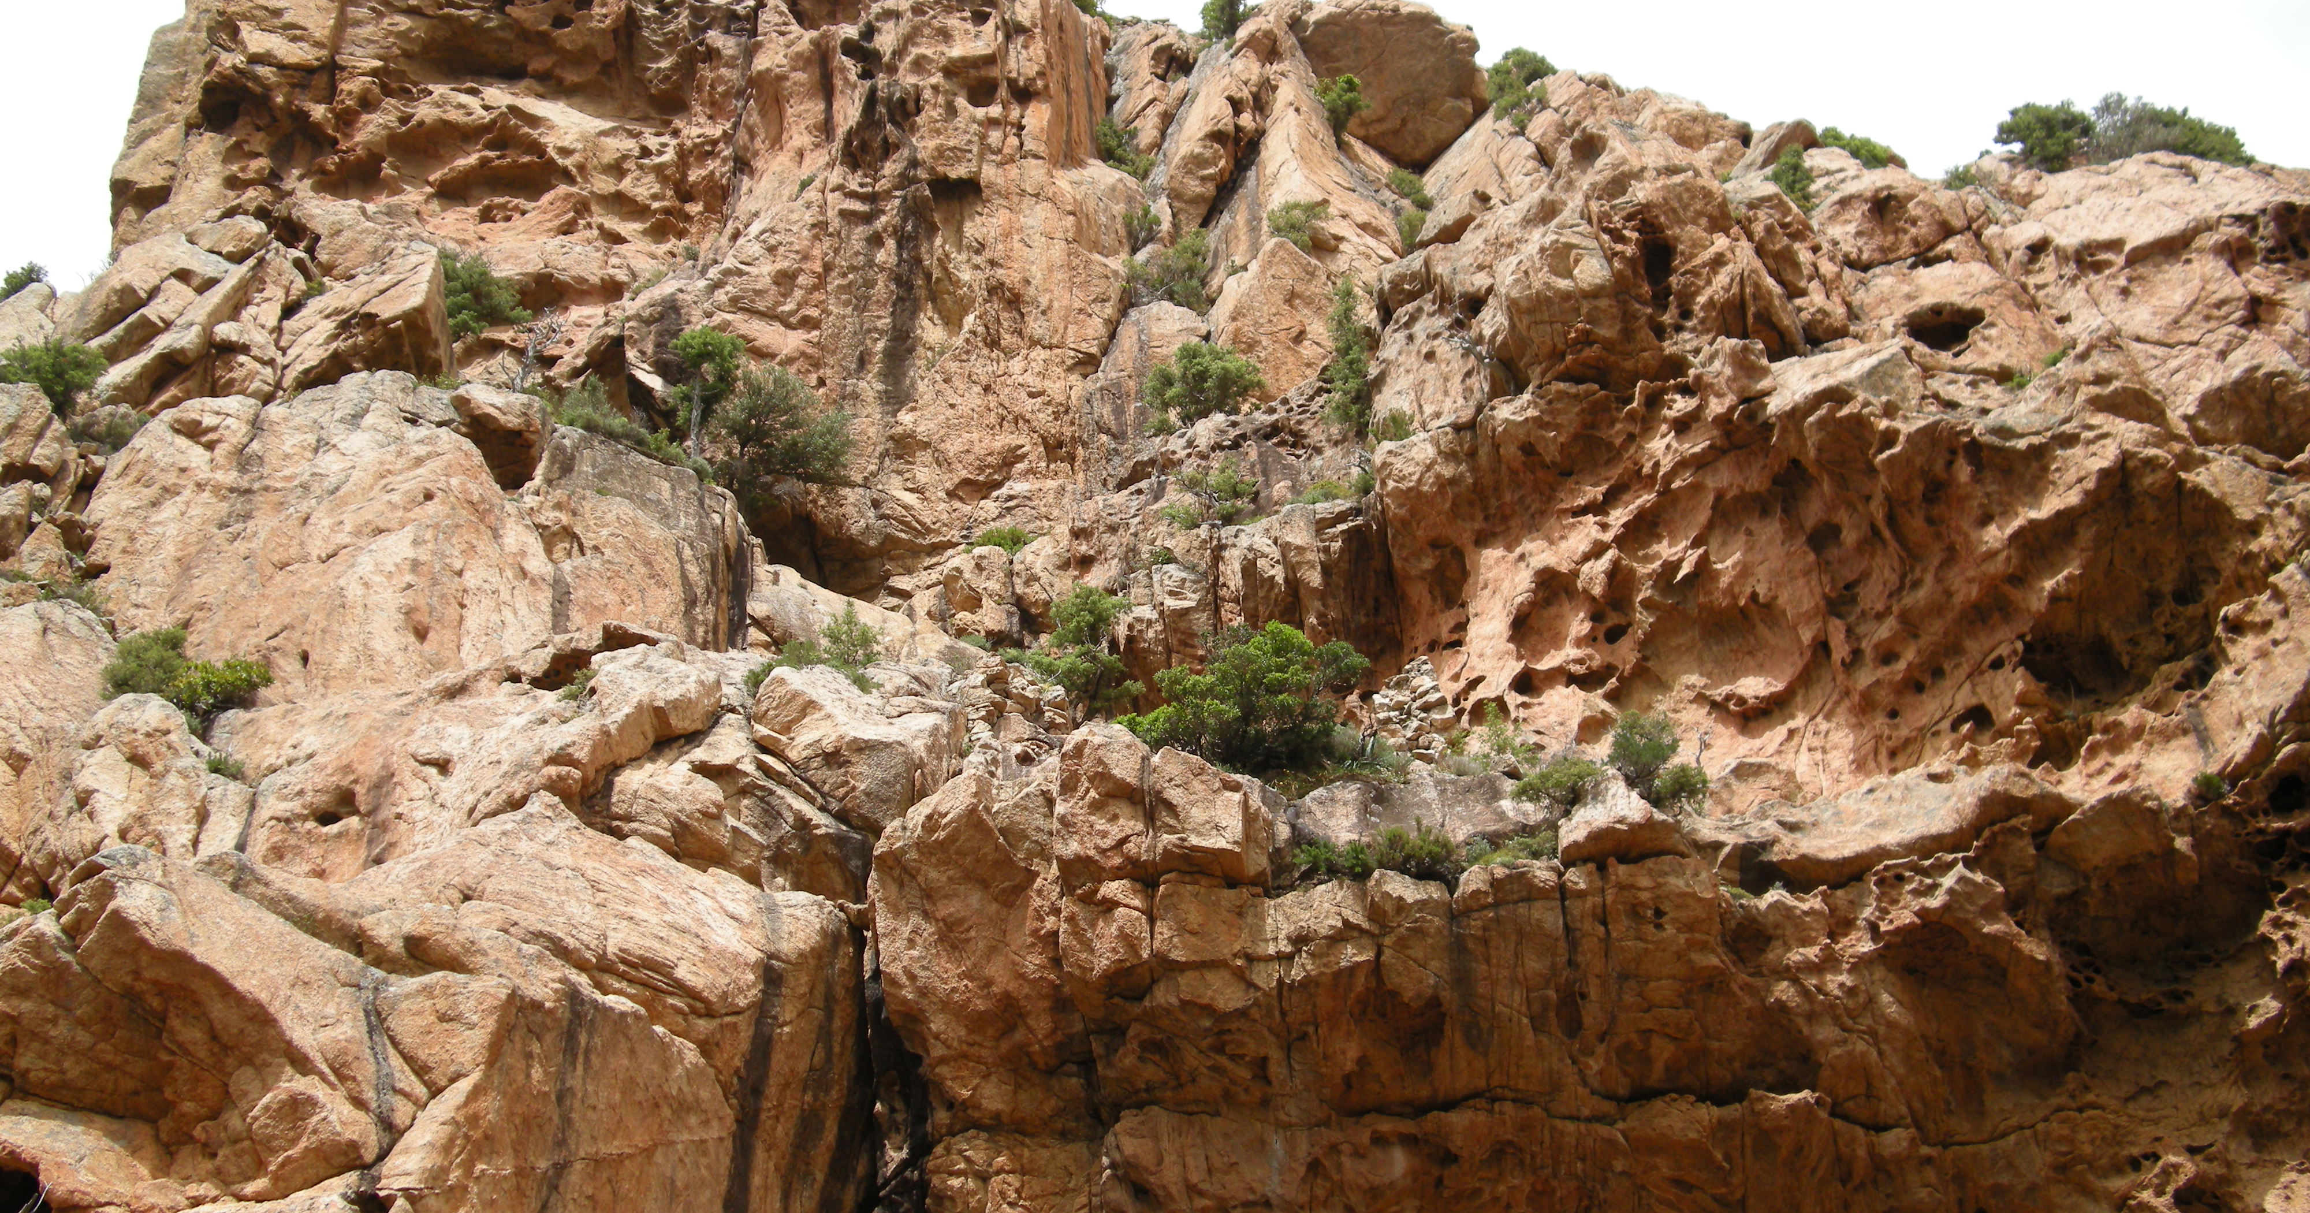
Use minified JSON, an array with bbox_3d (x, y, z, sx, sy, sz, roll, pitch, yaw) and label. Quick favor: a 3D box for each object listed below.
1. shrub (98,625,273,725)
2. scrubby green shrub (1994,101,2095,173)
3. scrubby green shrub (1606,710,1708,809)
[{"bbox_3d":[-10.969,0.767,28.000,1.940,0.900,1.360,0,-27,0],"label":"shrub"},{"bbox_3d":[19.438,-10.202,54.000,2.210,1.474,1.989,0,-22,0],"label":"scrubby green shrub"},{"bbox_3d":[6.502,1.988,32.000,1.330,1.190,1.130,0,-27,0],"label":"scrubby green shrub"}]

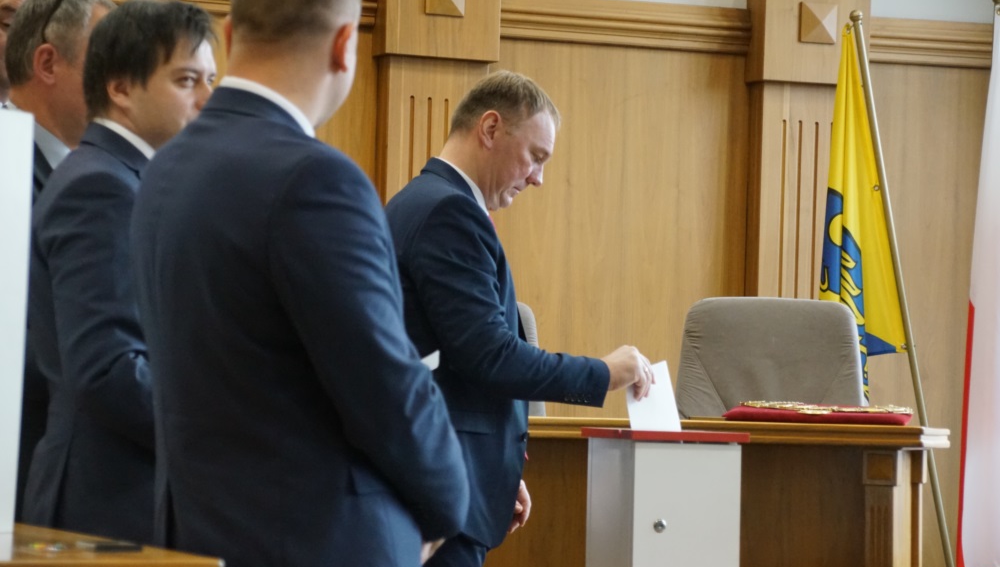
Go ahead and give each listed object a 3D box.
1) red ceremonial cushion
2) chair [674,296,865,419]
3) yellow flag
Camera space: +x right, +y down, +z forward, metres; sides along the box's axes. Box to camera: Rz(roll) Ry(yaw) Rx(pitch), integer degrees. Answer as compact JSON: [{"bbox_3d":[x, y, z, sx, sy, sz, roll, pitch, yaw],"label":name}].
[{"bbox_3d":[0.760,0.315,7.450,0.420,0.045,0.360,1,-2,6],"label":"red ceremonial cushion"},{"bbox_3d":[0.658,0.582,7.660,0.540,1.100,0.600,1,-2,4],"label":"chair"},{"bbox_3d":[1.002,-0.169,8.600,0.230,1.095,0.160,2,-2,-15],"label":"yellow flag"}]

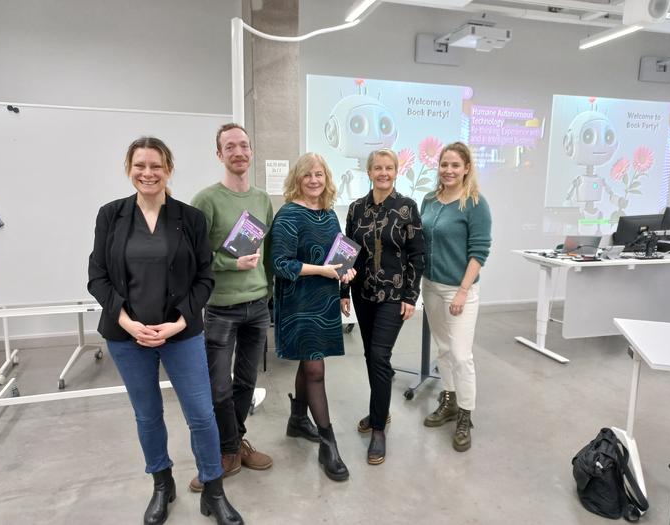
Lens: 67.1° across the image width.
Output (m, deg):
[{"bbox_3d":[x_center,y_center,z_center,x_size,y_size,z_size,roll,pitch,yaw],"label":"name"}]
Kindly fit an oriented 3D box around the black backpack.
[{"bbox_3d":[1.353,0.983,2.460,0.250,0.380,0.270,0,8,-5],"label":"black backpack"}]

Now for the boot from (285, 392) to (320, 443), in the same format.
[{"bbox_3d":[-0.169,0.954,3.042,0.255,0.240,0.100,5,9,29],"label":"boot"}]

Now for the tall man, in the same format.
[{"bbox_3d":[-0.536,0.218,2.617,0.480,1.810,0.380,-1,8,-14],"label":"tall man"}]

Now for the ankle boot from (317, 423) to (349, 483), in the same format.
[{"bbox_3d":[-0.007,1.014,2.691,0.100,0.225,0.255,-4,9,-30],"label":"ankle boot"}]

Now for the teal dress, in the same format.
[{"bbox_3d":[-0.148,0.063,2.773,0.390,0.870,0.300,-2,9,-17],"label":"teal dress"}]

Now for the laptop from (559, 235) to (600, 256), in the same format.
[{"bbox_3d":[2.574,-0.197,5.372,0.350,0.200,0.270,1,8,2],"label":"laptop"}]

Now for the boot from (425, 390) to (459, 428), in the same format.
[{"bbox_3d":[0.696,0.952,3.291,0.265,0.190,0.105,-4,9,-28],"label":"boot"}]

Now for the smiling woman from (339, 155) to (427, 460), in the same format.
[{"bbox_3d":[0.271,0.228,2.924,0.480,1.720,0.400,2,8,10],"label":"smiling woman"}]

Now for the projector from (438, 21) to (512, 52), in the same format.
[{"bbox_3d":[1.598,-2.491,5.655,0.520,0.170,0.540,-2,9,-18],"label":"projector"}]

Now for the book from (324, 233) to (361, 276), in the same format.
[{"bbox_3d":[0.037,-0.023,2.540,0.152,0.214,0.023,36,-21,-25],"label":"book"}]

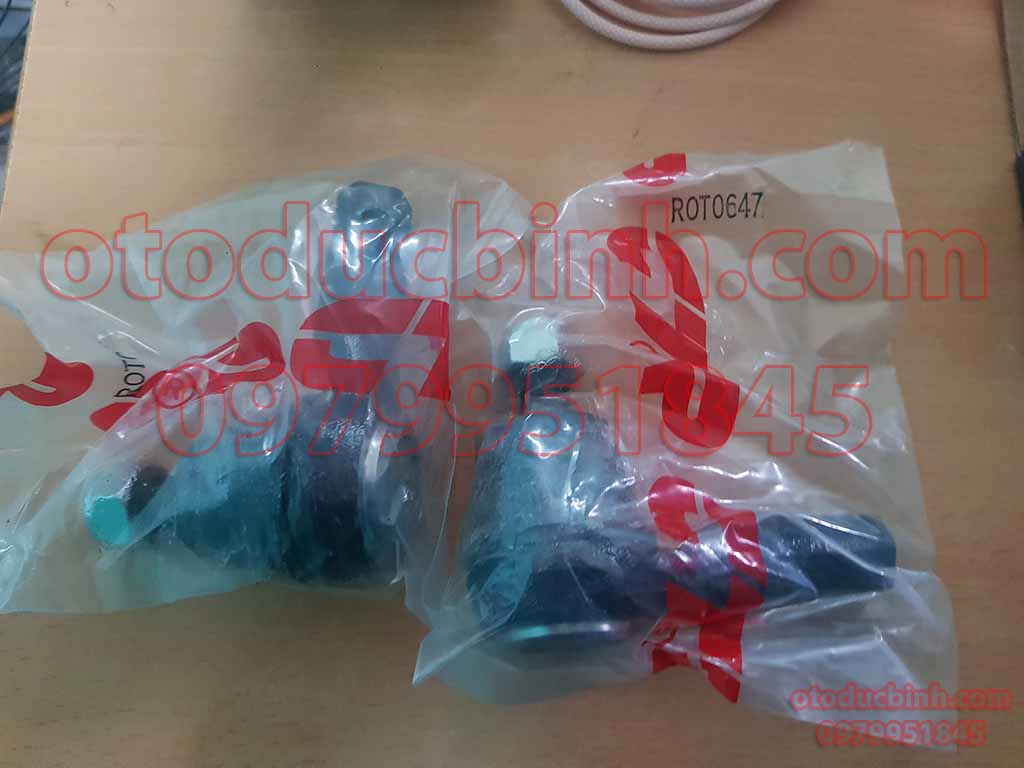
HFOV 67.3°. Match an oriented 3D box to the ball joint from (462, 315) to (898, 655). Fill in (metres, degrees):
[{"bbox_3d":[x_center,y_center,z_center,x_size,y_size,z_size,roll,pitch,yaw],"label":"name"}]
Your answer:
[{"bbox_3d":[0.043,0.023,0.202,0.113,0.046,0.087,-6,97,-3],"label":"ball joint"}]

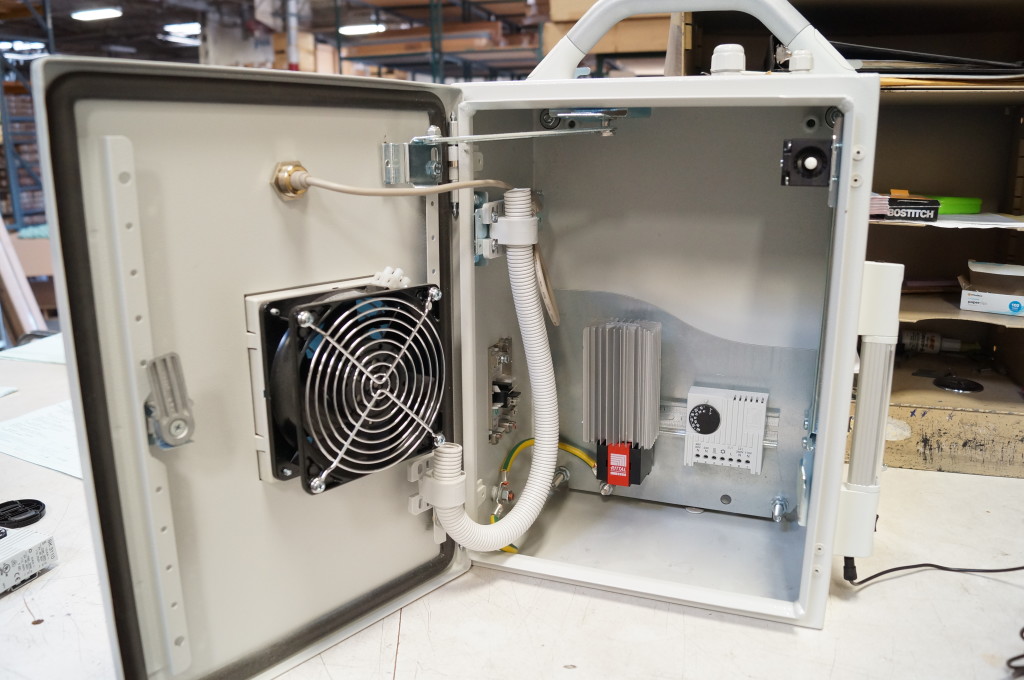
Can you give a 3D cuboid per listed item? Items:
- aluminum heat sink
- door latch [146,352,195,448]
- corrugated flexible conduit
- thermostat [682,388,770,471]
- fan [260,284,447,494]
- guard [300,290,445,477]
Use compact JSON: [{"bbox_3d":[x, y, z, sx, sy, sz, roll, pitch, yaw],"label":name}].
[{"bbox_3d":[0.108,0.039,0.729,0.067,0.110,0.055,5,14,20],"label":"aluminum heat sink"},{"bbox_3d":[-0.191,0.034,0.426,0.018,0.053,0.023,11,18,40],"label":"door latch"},{"bbox_3d":[-0.004,0.024,0.624,0.041,0.288,0.155,10,17,36],"label":"corrugated flexible conduit"},{"bbox_3d":[0.205,0.086,0.734,0.071,0.071,0.034,5,14,20],"label":"thermostat"},{"bbox_3d":[-0.102,0.026,0.510,0.038,0.119,0.119,11,18,40],"label":"fan"},{"bbox_3d":[-0.085,0.030,0.495,0.009,0.116,0.116,11,18,40],"label":"guard"}]

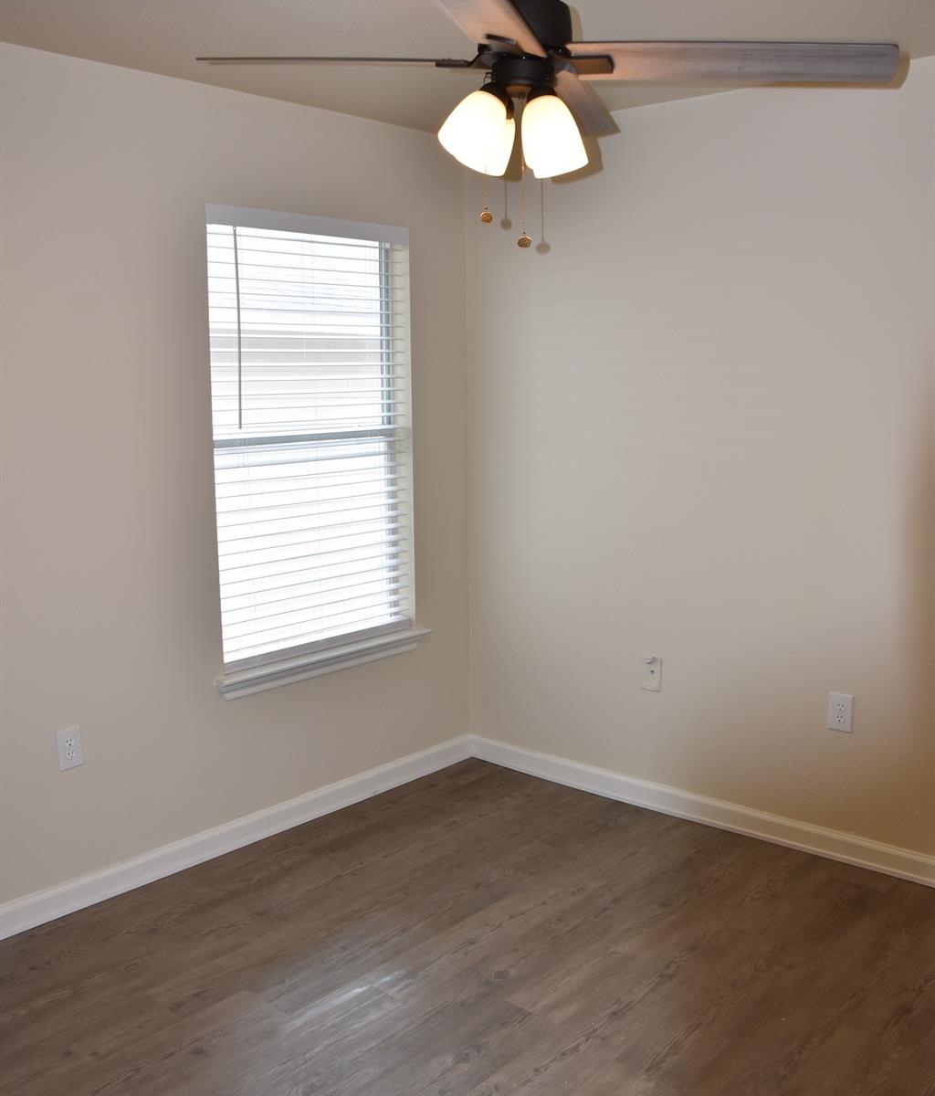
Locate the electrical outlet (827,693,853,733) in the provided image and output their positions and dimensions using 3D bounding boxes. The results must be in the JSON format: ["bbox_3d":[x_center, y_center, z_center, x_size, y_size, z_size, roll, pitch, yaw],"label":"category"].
[{"bbox_3d":[1.210,0.534,3.412,0.080,0.122,0.010,7,12,38],"label":"electrical outlet"}]

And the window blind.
[{"bbox_3d":[-0.516,-0.378,3.712,0.060,1.510,0.855,9,14,44],"label":"window blind"}]

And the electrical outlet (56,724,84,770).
[{"bbox_3d":[-1.183,0.598,3.137,0.010,0.121,0.076,9,14,44],"label":"electrical outlet"}]

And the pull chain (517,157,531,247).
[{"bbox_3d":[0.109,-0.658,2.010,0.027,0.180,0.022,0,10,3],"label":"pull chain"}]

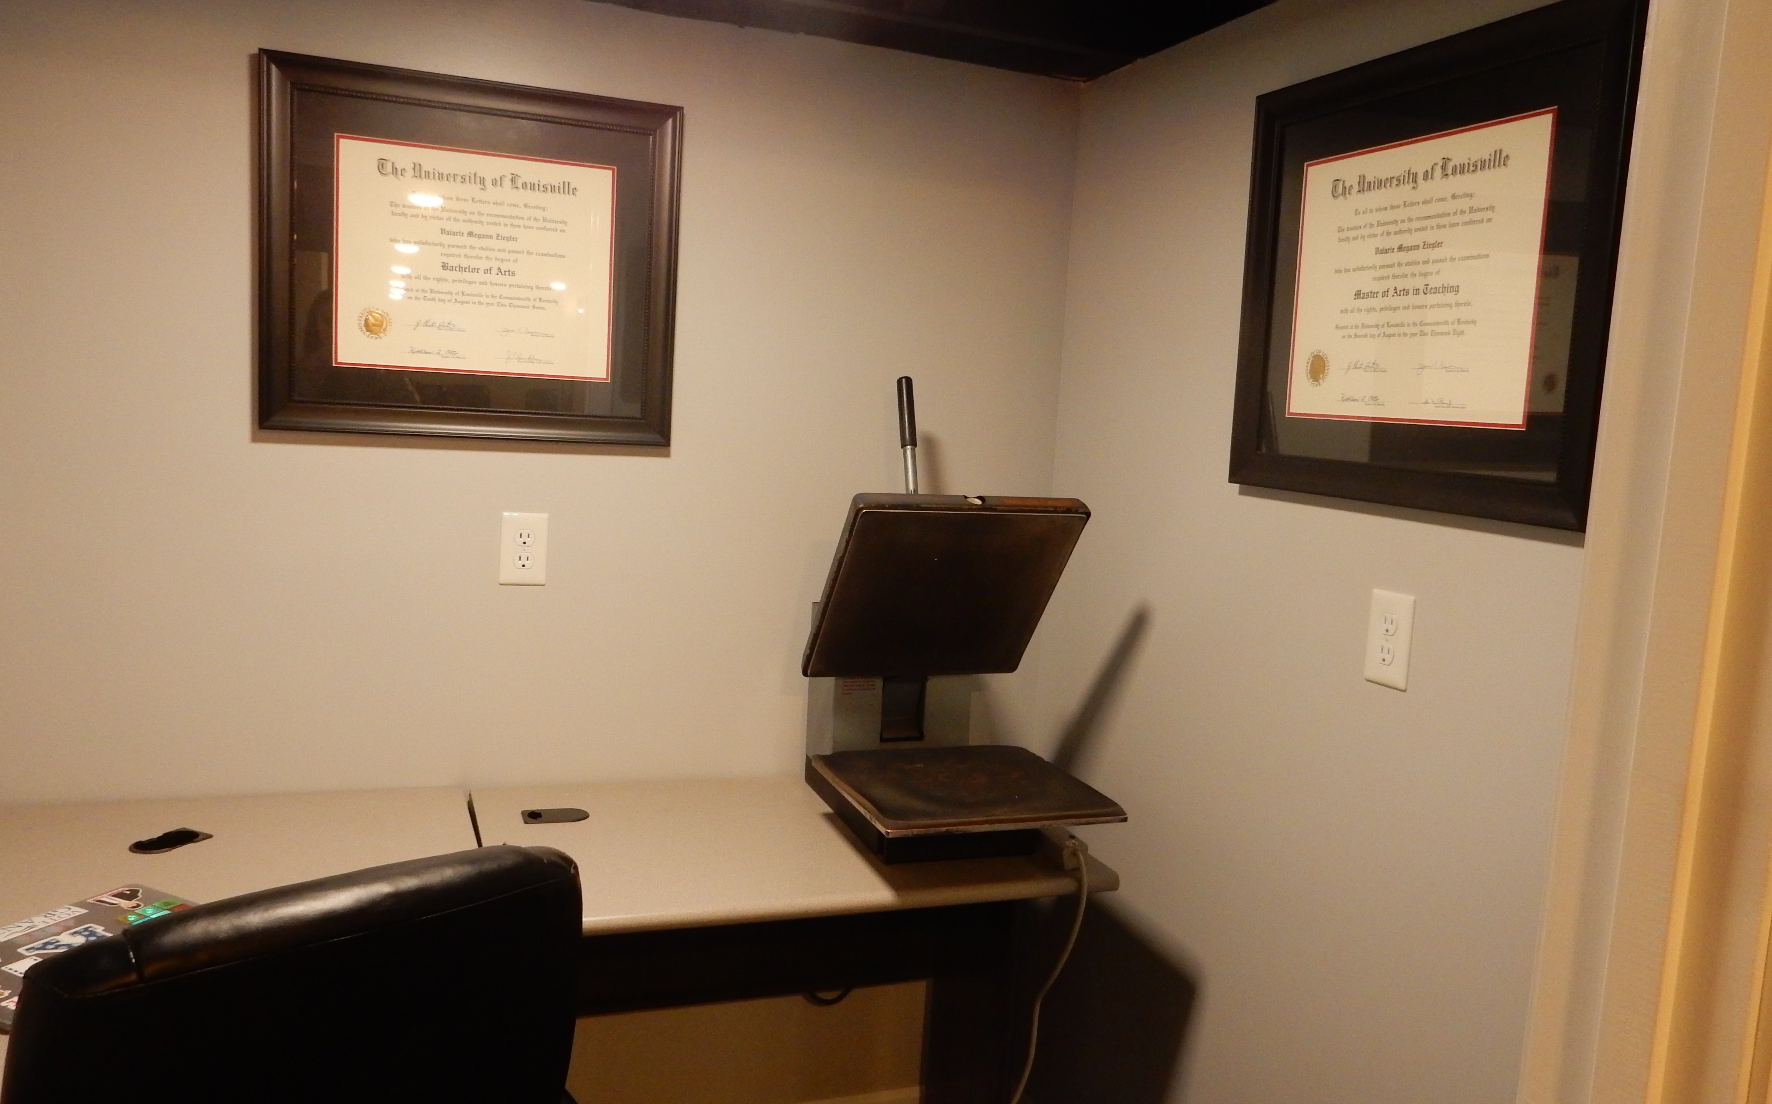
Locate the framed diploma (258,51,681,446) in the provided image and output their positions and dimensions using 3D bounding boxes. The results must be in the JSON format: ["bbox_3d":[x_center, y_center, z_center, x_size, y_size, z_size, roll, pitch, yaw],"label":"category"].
[{"bbox_3d":[-0.668,-0.475,2.101,0.647,0.575,0.030,1,7,-22],"label":"framed diploma"}]

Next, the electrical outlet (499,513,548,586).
[{"bbox_3d":[-0.620,-0.005,2.191,0.079,0.123,0.008,1,7,-22],"label":"electrical outlet"}]

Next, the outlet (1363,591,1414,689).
[{"bbox_3d":[0.659,0.114,1.674,0.008,0.123,0.079,1,6,-21],"label":"outlet"}]

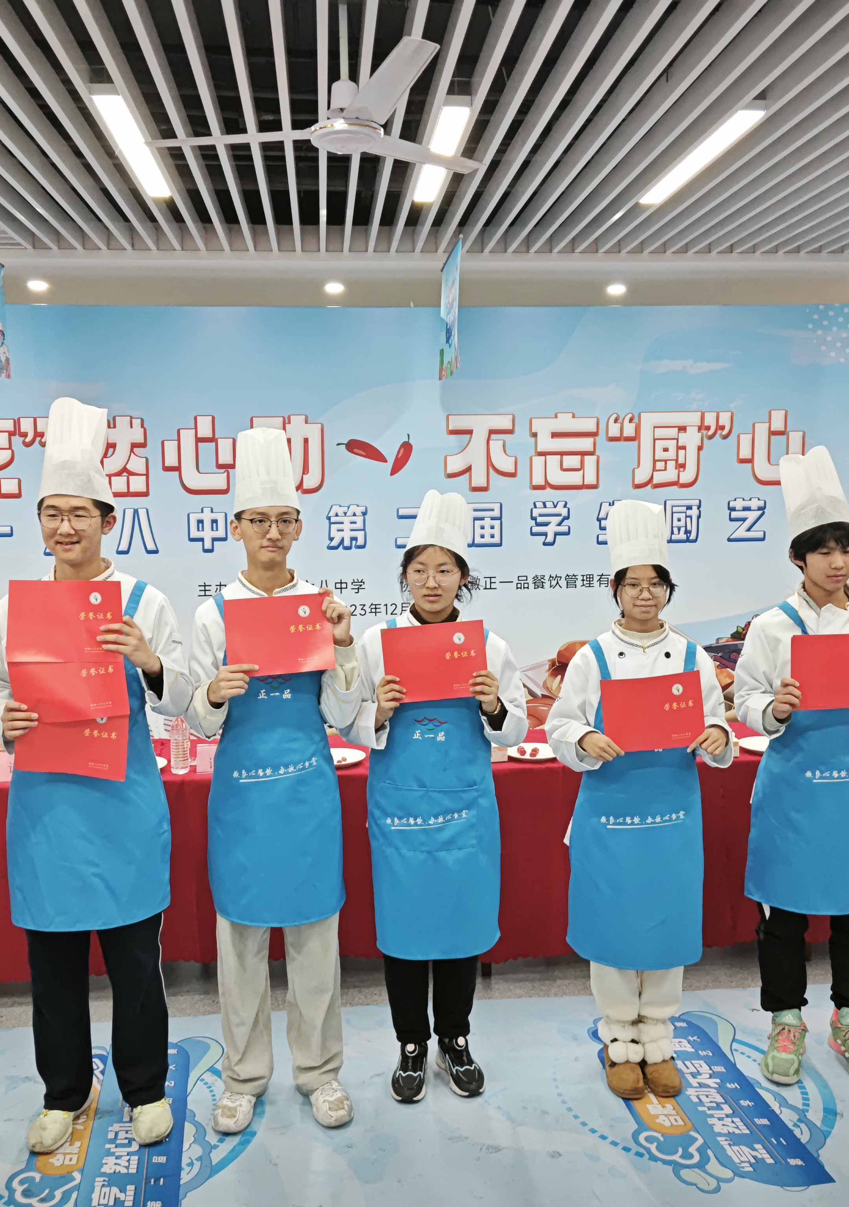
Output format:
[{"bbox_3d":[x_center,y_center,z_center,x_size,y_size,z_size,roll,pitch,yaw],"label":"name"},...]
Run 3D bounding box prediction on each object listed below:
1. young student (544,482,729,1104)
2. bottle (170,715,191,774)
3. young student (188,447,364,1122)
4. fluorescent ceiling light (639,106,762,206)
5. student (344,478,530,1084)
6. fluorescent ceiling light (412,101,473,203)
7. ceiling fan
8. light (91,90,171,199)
[{"bbox_3d":[0.630,0.563,3.062,0.540,1.690,0.380,0,6,6],"label":"young student"},{"bbox_3d":[-0.866,0.477,3.807,0.066,0.230,0.066,-1,6,-5],"label":"bottle"},{"bbox_3d":[-0.403,0.483,2.918,0.500,1.900,0.380,-1,6,-6],"label":"young student"},{"bbox_3d":[1.061,-1.751,4.209,0.092,0.045,1.200,-1,6,-5],"label":"fluorescent ceiling light"},{"bbox_3d":[0.037,0.547,3.053,0.516,1.727,0.420,-1,6,1],"label":"student"},{"bbox_3d":[0.054,-1.730,4.135,0.092,0.045,1.200,-1,6,-5],"label":"fluorescent ceiling light"},{"bbox_3d":[-0.247,-1.497,3.012,1.100,0.390,1.060,-1,6,-5],"label":"ceiling fan"},{"bbox_3d":[-1.103,-1.756,4.108,0.100,0.050,1.200,-1,6,-5],"label":"light"}]

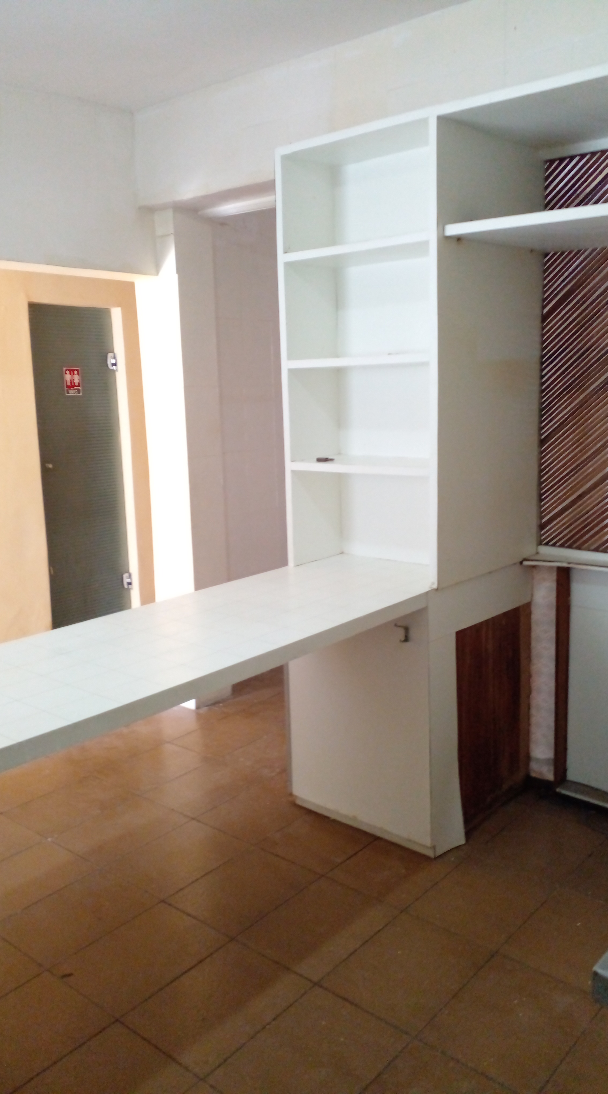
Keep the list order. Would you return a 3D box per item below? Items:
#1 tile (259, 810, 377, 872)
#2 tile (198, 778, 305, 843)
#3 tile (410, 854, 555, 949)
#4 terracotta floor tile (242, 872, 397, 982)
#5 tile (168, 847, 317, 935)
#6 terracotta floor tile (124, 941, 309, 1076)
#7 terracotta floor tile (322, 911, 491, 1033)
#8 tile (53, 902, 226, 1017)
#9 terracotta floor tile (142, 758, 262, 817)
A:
[{"bbox_3d":[0.074,1.001,2.946,0.298,0.010,0.399,7,13,40],"label":"tile"},{"bbox_3d":[-0.156,0.973,3.138,0.298,0.010,0.399,7,13,40],"label":"tile"},{"bbox_3d":[0.532,1.045,2.544,0.282,0.012,0.384,7,13,40],"label":"tile"},{"bbox_3d":[0.045,1.077,2.434,0.282,0.012,0.384,7,13,40],"label":"terracotta floor tile"},{"bbox_3d":[-0.184,1.049,2.625,0.282,0.012,0.384,7,13,40],"label":"tile"},{"bbox_3d":[-0.212,1.136,2.134,0.282,0.012,0.384,7,13,40],"label":"terracotta floor tile"},{"bbox_3d":[0.275,1.119,2.262,0.298,0.010,0.399,7,13,40],"label":"terracotta floor tile"},{"bbox_3d":[-0.443,1.125,2.344,0.298,0.010,0.399,7,13,40],"label":"tile"},{"bbox_3d":[-0.386,0.945,3.330,0.298,0.010,0.399,7,13,40],"label":"terracotta floor tile"}]

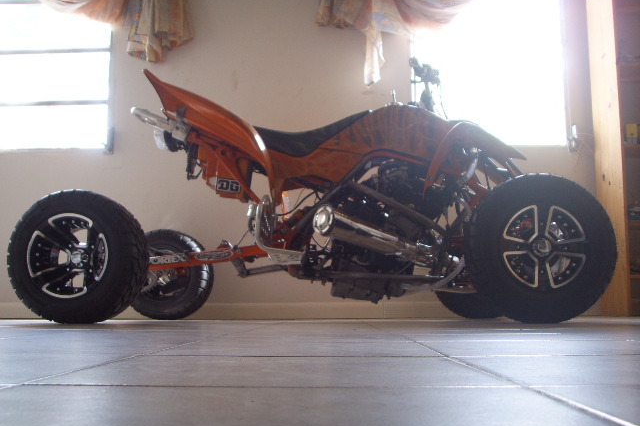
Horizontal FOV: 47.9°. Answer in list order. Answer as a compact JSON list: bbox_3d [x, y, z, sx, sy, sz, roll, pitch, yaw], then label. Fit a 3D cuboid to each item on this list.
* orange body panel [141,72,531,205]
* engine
[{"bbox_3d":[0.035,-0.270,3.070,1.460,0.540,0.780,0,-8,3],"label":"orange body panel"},{"bbox_3d":[0.260,0.085,2.990,0.510,0.560,0.420,0,-8,3],"label":"engine"}]

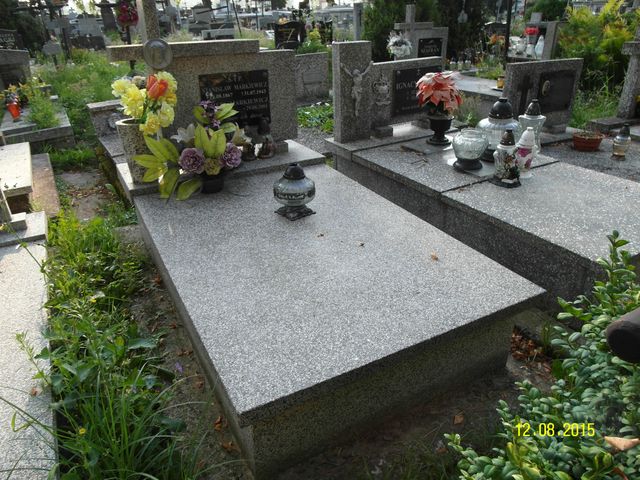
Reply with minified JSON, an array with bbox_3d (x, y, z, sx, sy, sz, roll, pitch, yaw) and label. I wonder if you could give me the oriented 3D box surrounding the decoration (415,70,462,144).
[{"bbox_3d":[0.864,-0.924,3.134,0.309,0.462,0.309,0,28,0],"label":"decoration"}]

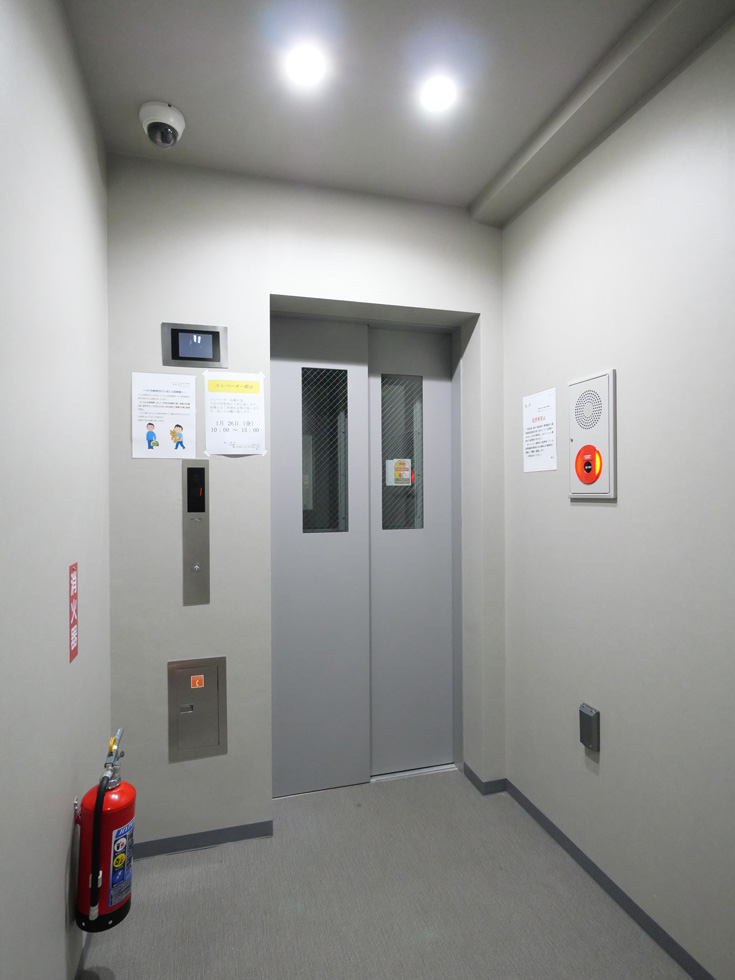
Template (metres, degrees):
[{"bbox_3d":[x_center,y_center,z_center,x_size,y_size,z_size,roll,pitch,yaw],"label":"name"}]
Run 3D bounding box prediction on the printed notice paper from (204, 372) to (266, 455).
[{"bbox_3d":[-0.482,-0.279,1.861,0.209,0.298,0.006,0,0,-16],"label":"printed notice paper"}]

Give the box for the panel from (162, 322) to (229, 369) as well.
[{"bbox_3d":[-0.613,-0.515,1.822,0.222,0.152,0.014,0,0,-16],"label":"panel"}]

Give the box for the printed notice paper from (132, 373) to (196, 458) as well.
[{"bbox_3d":[-0.713,-0.259,1.795,0.210,0.296,0.006,0,0,-16],"label":"printed notice paper"}]

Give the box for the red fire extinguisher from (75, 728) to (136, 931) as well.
[{"bbox_3d":[-0.687,0.886,1.355,0.140,0.450,0.190,2,-1,-16],"label":"red fire extinguisher"}]

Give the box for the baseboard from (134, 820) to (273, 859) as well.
[{"bbox_3d":[-0.608,1.252,1.807,0.543,0.057,0.010,0,0,-16],"label":"baseboard"}]

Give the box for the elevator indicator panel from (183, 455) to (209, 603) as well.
[{"bbox_3d":[-0.610,0.152,1.817,0.091,0.520,0.012,0,0,-16],"label":"elevator indicator panel"}]

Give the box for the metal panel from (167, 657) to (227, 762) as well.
[{"bbox_3d":[-0.601,0.783,1.811,0.199,0.353,0.015,0,0,-16],"label":"metal panel"}]

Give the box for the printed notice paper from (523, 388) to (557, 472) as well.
[{"bbox_3d":[0.649,-0.219,1.933,0.006,0.298,0.206,0,0,-16],"label":"printed notice paper"}]

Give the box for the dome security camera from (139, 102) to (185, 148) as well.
[{"bbox_3d":[-0.643,-1.126,1.603,0.134,0.088,0.134,0,0,0],"label":"dome security camera"}]

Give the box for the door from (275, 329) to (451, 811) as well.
[{"bbox_3d":[-0.012,0.277,2.246,0.855,1.995,0.060,0,0,-16],"label":"door"}]

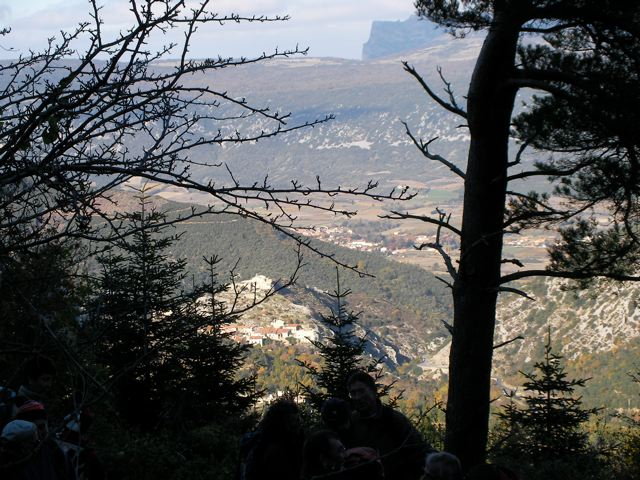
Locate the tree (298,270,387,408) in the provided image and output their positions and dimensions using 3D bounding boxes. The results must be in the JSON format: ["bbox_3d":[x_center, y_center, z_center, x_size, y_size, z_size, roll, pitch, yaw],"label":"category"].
[{"bbox_3d":[0.190,0.920,13.000,0.820,1.400,0.820,0,7,0],"label":"tree"}]

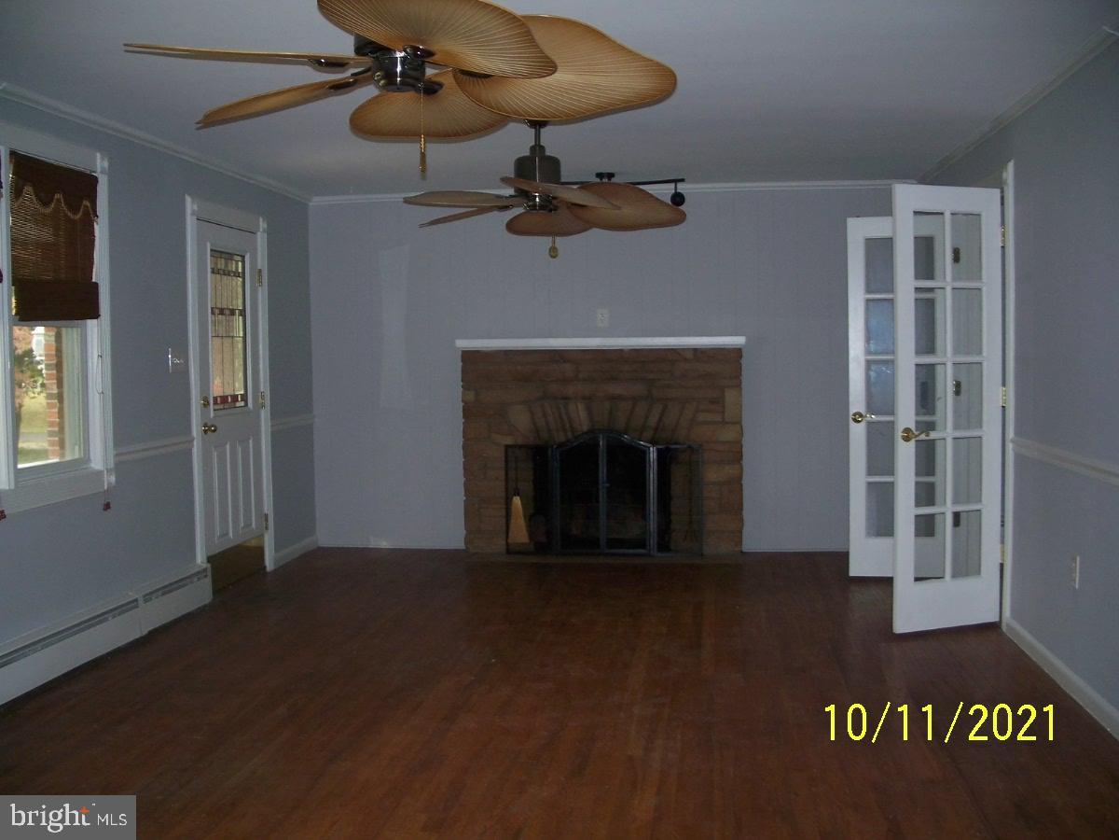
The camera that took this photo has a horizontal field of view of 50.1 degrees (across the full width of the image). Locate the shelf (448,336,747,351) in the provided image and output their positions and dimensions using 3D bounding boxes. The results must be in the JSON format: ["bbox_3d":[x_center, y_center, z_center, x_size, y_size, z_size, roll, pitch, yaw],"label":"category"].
[{"bbox_3d":[0.262,-0.491,7.731,1.850,0.074,0.220,0,3,7],"label":"shelf"}]

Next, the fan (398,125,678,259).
[{"bbox_3d":[-0.086,-1.053,5.416,1.330,0.633,1.330,0,3,7],"label":"fan"}]

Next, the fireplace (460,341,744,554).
[{"bbox_3d":[0.270,0.171,7.765,1.830,1.401,0.230,0,3,7],"label":"fireplace"}]

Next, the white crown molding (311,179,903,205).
[{"bbox_3d":[0.304,-1.489,7.750,4.020,0.058,0.050,0,3,7],"label":"white crown molding"}]

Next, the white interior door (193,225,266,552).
[{"bbox_3d":[-1.881,-0.184,6.746,0.045,1.808,0.895,0,3,7],"label":"white interior door"}]

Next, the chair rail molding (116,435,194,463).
[{"bbox_3d":[-1.953,0.140,5.798,0.025,0.061,0.830,0,3,7],"label":"chair rail molding"}]

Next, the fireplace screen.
[{"bbox_3d":[0.280,0.469,7.750,1.270,0.808,0.110,0,3,7],"label":"fireplace screen"}]

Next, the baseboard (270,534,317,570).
[{"bbox_3d":[-1.714,0.855,7.774,0.018,0.088,0.797,0,3,7],"label":"baseboard"}]

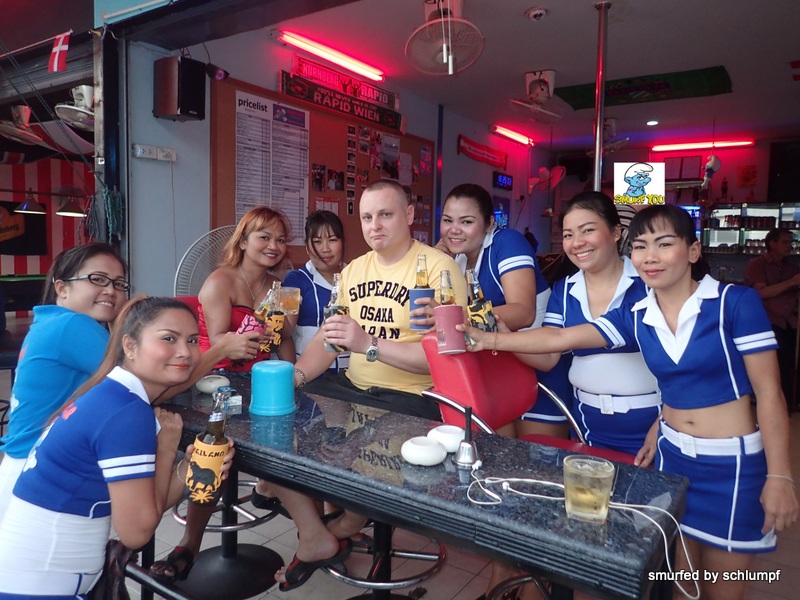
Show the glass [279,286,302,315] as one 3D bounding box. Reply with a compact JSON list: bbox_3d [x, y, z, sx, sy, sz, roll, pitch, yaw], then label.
[{"bbox_3d":[-0.398,0.002,2.120,0.083,0.090,0.083,1,3,-11],"label":"glass"}]

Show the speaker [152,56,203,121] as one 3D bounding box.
[{"bbox_3d":[-1.272,-1.207,3.355,0.210,0.325,0.165,5,7,35],"label":"speaker"}]

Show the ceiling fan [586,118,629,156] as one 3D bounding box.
[{"bbox_3d":[2.280,-1.786,6.350,0.420,0.420,0.440,5,7,36],"label":"ceiling fan"}]

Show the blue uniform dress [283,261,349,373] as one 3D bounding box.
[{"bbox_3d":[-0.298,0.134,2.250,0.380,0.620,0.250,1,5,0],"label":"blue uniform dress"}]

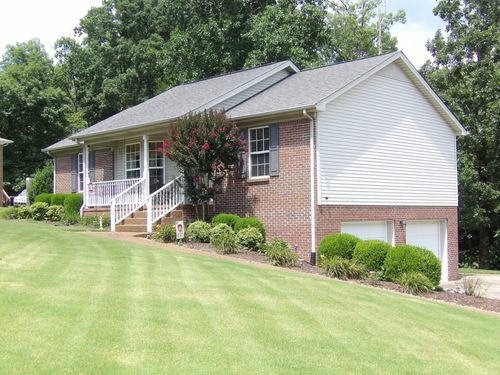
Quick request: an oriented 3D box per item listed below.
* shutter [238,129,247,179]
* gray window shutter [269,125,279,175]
[{"bbox_3d":[-0.226,-1.014,20.340,0.045,1.520,0.375,2,-4,-44],"label":"shutter"},{"bbox_3d":[0.723,-1.070,19.374,0.045,1.510,0.375,2,-4,-44],"label":"gray window shutter"}]

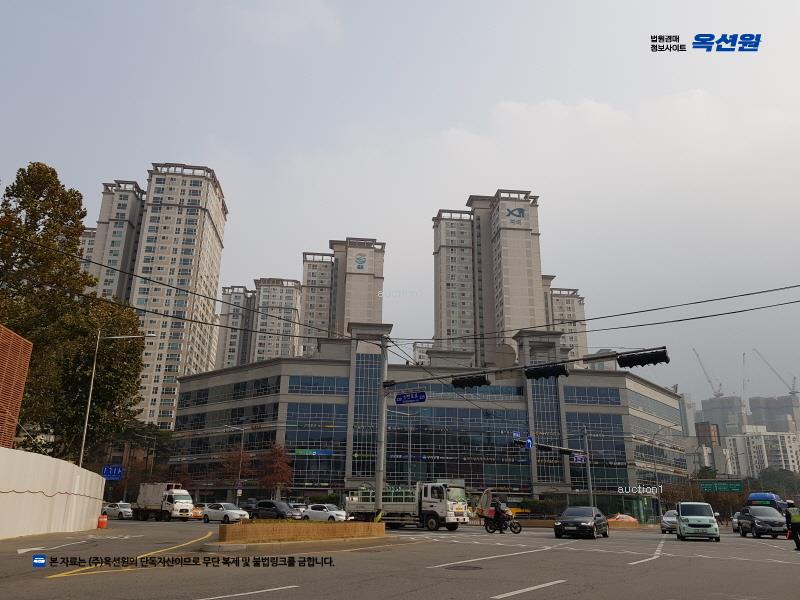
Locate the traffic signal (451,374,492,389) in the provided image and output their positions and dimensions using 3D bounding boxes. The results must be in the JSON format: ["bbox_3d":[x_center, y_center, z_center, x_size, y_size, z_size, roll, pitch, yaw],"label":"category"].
[{"bbox_3d":[2.735,3.143,23.005,1.420,0.370,0.360,-10,-21,31],"label":"traffic signal"}]

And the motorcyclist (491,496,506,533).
[{"bbox_3d":[5.196,11.296,31.600,0.850,1.750,0.620,-2,-19,9],"label":"motorcyclist"}]

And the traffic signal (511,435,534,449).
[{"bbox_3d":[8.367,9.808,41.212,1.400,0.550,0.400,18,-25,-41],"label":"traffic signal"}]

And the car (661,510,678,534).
[{"bbox_3d":[18.287,14.402,39.067,1.820,1.460,4.700,-8,-20,26],"label":"car"}]

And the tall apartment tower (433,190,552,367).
[{"bbox_3d":[25.855,11.275,173.578,30.000,84.000,24.000,3,-19,-5],"label":"tall apartment tower"}]

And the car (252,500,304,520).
[{"bbox_3d":[-10.354,17.951,51.000,4.600,1.660,1.820,-13,-23,35],"label":"car"}]

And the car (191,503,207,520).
[{"bbox_3d":[-18.380,19.590,55.500,1.830,1.470,4.700,2,-19,-3],"label":"car"}]

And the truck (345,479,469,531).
[{"bbox_3d":[0.343,13.529,39.869,8.400,3.000,2.350,-13,-23,36],"label":"truck"}]

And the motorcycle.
[{"bbox_3d":[5.417,11.701,31.600,2.020,1.130,0.780,-2,-19,9],"label":"motorcycle"}]

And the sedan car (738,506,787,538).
[{"bbox_3d":[20.870,12.740,34.500,1.850,1.660,4.650,-5,-19,16],"label":"sedan car"}]

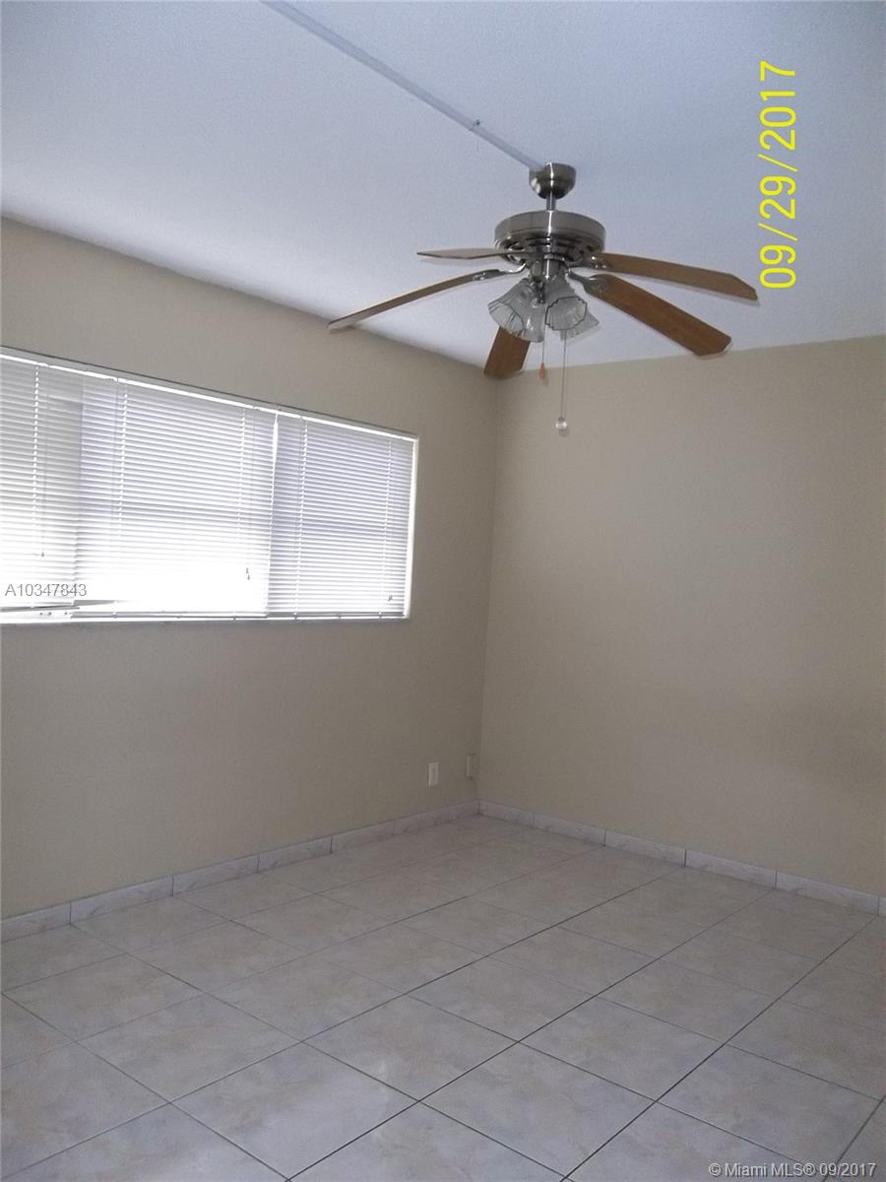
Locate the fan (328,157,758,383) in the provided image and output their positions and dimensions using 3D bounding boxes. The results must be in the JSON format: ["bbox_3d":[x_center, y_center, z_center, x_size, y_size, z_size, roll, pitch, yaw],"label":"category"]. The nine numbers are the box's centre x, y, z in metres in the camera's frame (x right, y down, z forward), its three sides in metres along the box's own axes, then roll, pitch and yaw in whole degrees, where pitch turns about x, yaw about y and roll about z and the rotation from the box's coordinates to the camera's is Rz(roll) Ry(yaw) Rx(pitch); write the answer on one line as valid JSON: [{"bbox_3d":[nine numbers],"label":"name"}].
[{"bbox_3d":[0.303,-0.957,2.695,1.240,0.490,1.190,3,0,-8],"label":"fan"}]

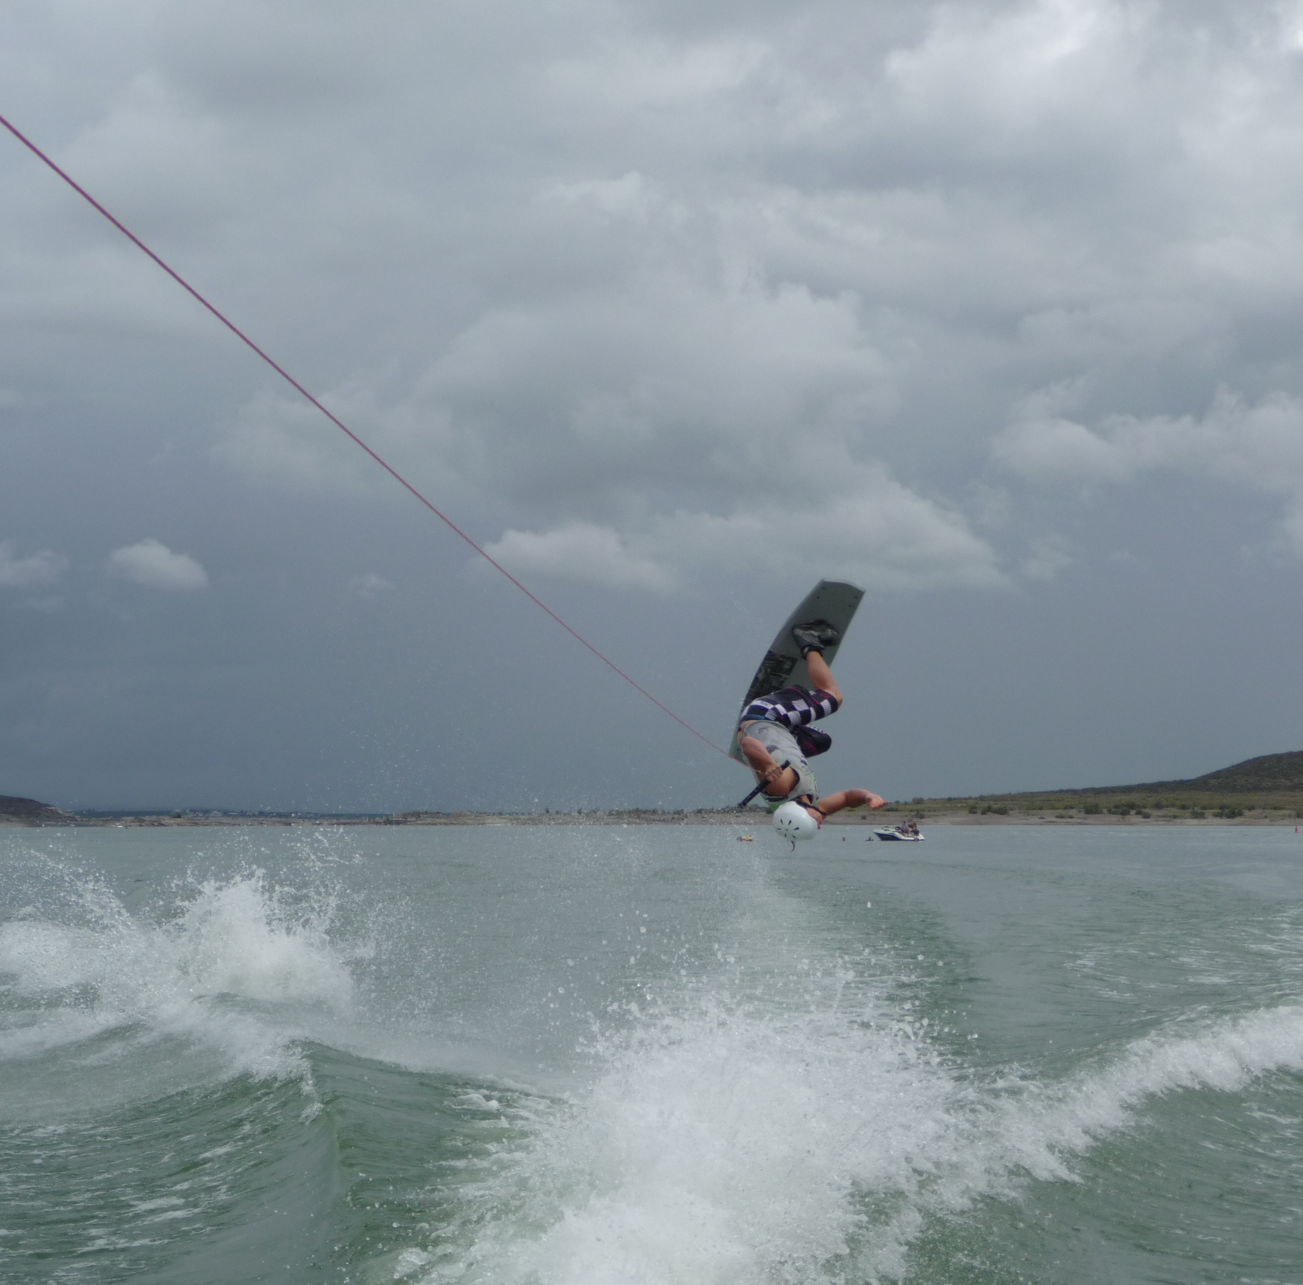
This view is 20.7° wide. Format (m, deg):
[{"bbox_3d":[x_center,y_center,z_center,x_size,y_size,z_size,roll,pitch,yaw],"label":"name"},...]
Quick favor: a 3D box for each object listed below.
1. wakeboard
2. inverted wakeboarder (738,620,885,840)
[{"bbox_3d":[0.860,0.202,21.100,0.420,1.380,0.120,15,31,-22],"label":"wakeboard"},{"bbox_3d":[0.885,0.534,20.750,0.820,1.280,0.680,-17,-12,11],"label":"inverted wakeboarder"}]

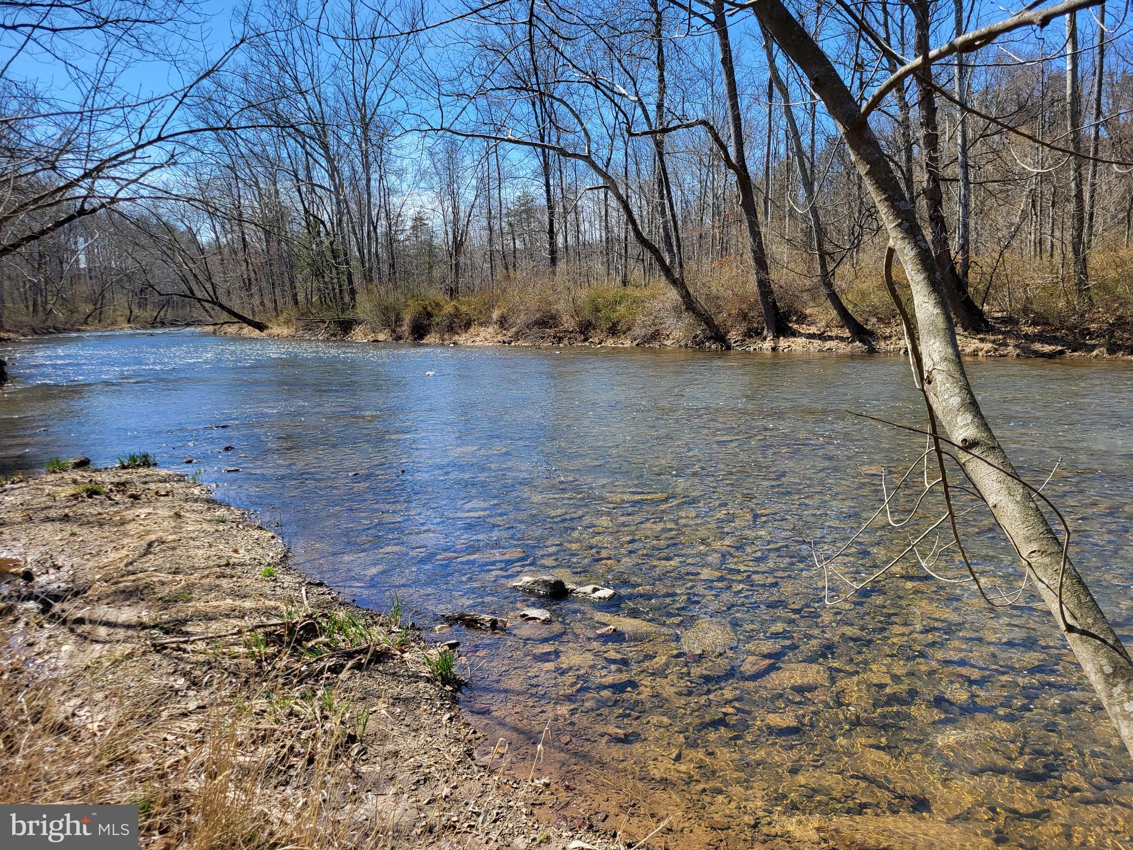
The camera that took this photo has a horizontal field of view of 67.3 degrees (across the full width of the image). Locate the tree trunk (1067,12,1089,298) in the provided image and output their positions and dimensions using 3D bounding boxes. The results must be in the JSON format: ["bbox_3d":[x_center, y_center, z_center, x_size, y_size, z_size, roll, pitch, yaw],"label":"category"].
[{"bbox_3d":[18.767,-9.820,31.261,0.500,10.736,0.500,-7,8,1],"label":"tree trunk"}]

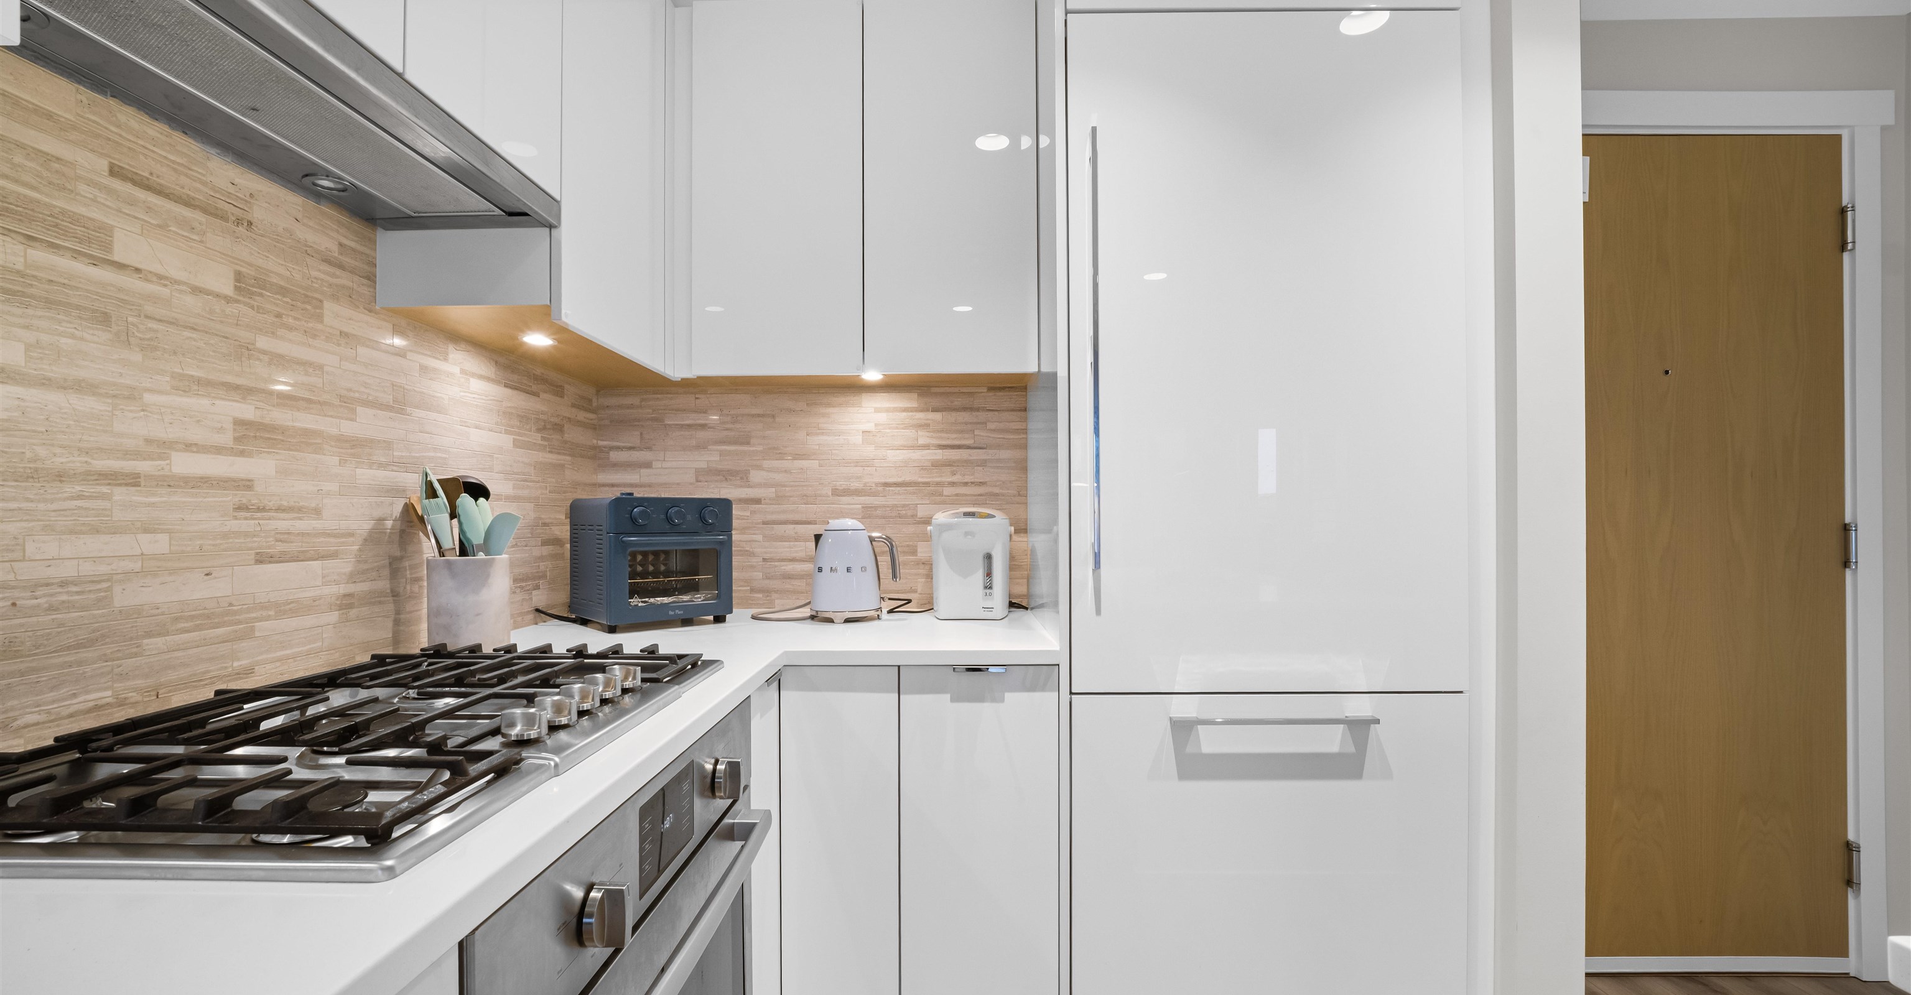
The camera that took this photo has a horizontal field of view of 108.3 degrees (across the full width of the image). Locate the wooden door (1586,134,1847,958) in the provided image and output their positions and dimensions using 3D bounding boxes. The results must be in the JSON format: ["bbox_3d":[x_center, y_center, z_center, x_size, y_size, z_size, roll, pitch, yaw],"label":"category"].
[{"bbox_3d":[1.800,0.124,1.755,0.900,2.070,0.050,0,0,0],"label":"wooden door"}]

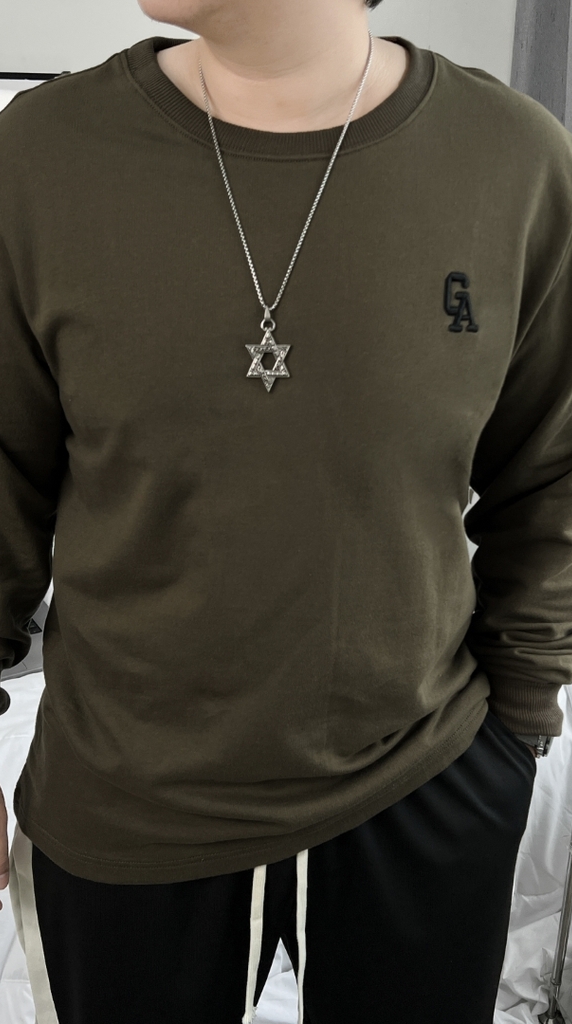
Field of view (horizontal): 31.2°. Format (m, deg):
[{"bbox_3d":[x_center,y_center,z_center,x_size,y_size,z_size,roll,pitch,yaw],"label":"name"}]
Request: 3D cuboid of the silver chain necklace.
[{"bbox_3d":[0.006,-0.256,0.815,0.140,0.285,0.155,2,21,0],"label":"silver chain necklace"}]

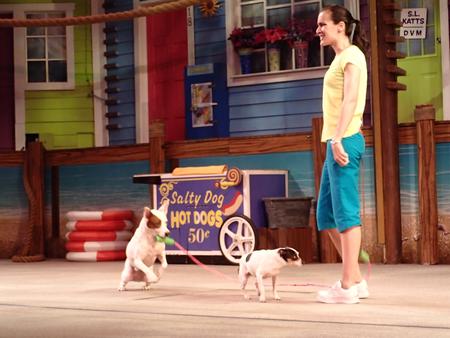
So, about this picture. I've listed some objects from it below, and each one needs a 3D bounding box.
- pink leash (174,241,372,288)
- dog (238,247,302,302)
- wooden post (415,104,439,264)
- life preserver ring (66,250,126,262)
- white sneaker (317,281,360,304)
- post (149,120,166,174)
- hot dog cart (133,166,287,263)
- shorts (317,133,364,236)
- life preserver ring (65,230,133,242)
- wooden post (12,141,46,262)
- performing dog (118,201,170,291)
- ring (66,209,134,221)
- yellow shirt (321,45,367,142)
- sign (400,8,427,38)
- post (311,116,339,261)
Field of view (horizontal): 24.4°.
[{"bbox_3d":[0.326,0.634,6.984,1.330,0.330,0.500,-1,-2,-5],"label":"pink leash"},{"bbox_3d":[0.263,0.616,6.070,0.370,0.310,0.190,-3,-2,36],"label":"dog"},{"bbox_3d":[1.769,0.137,9.245,0.155,1.406,0.155,-3,-2,32],"label":"wooden post"},{"bbox_3d":[-1.294,0.913,10.750,0.700,0.102,0.700,-2,-2,0],"label":"life preserver ring"},{"bbox_3d":[0.655,0.709,6.008,0.250,0.125,0.098,-2,-2,2],"label":"white sneaker"},{"bbox_3d":[-0.692,0.229,10.849,0.155,1.452,0.155,-3,-2,32],"label":"post"},{"bbox_3d":[-0.175,0.461,10.322,1.420,0.929,0.690,-3,-2,38],"label":"hot dog cart"},{"bbox_3d":[0.683,0.074,6.130,0.285,0.620,0.380,-2,-2,8],"label":"shorts"},{"bbox_3d":[-1.297,0.703,10.750,0.700,0.102,0.700,-2,-2,0],"label":"life preserver ring"},{"bbox_3d":[-2.101,0.351,11.599,0.155,1.300,0.155,-3,-2,33],"label":"wooden post"},{"bbox_3d":[-0.557,0.529,7.242,0.350,0.625,0.250,-3,-2,38],"label":"performing dog"},{"bbox_3d":[-1.366,0.504,11.391,0.750,0.112,0.750,-2,-2,0],"label":"ring"},{"bbox_3d":[0.703,-0.446,6.146,0.265,0.575,0.430,-2,-2,8],"label":"yellow shirt"},{"bbox_3d":[1.848,-1.424,10.200,0.265,0.295,0.015,2,0,27],"label":"sign"},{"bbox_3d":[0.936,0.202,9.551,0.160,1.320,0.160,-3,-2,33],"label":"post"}]

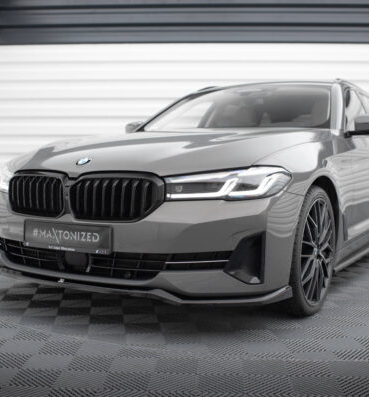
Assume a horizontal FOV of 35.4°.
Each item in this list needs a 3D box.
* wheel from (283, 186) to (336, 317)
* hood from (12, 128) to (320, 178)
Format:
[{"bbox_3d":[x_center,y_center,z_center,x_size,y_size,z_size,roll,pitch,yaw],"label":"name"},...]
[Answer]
[{"bbox_3d":[0.576,0.270,3.041,0.250,0.680,0.680,3,5,30],"label":"wheel"},{"bbox_3d":[-0.169,-0.289,3.265,1.560,0.280,1.360,3,5,30],"label":"hood"}]

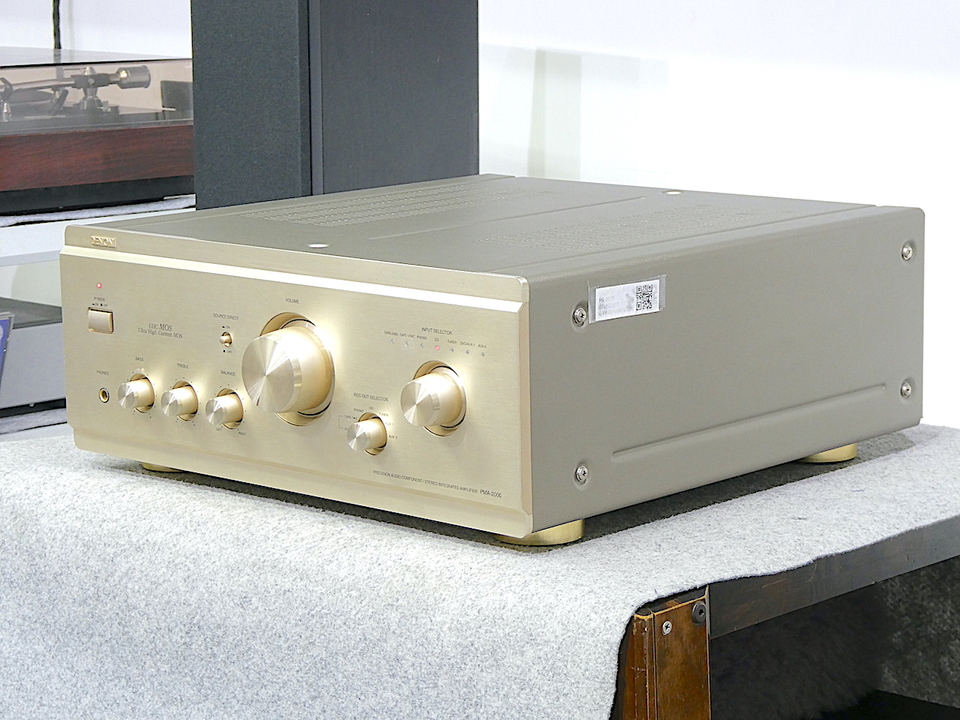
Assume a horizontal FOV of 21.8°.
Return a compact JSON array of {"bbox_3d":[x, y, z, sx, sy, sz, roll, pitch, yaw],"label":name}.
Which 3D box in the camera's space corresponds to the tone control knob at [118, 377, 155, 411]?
[{"bbox_3d":[-0.231,0.023,1.675,0.018,0.018,0.018,8,13,42],"label":"tone control knob"}]

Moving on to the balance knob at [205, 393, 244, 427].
[{"bbox_3d":[-0.165,0.033,1.615,0.018,0.018,0.018,8,13,42],"label":"balance knob"}]

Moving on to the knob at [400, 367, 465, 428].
[{"bbox_3d":[-0.029,0.024,1.483,0.031,0.031,0.024,8,13,42],"label":"knob"}]

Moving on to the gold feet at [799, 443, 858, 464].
[{"bbox_3d":[0.237,0.058,1.754,0.057,0.019,0.057,8,13,42],"label":"gold feet"}]

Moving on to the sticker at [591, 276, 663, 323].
[{"bbox_3d":[0.089,-0.036,1.498,0.001,0.021,0.065,8,13,42],"label":"sticker"}]

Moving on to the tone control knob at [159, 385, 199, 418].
[{"bbox_3d":[-0.198,0.028,1.646,0.018,0.018,0.018,8,13,42],"label":"tone control knob"}]

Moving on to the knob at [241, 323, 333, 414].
[{"bbox_3d":[-0.122,0.007,1.564,0.052,0.052,0.030,8,13,42],"label":"knob"}]

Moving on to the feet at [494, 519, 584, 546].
[{"bbox_3d":[0.036,0.099,1.535,0.057,0.019,0.057,-1,10,0],"label":"feet"}]

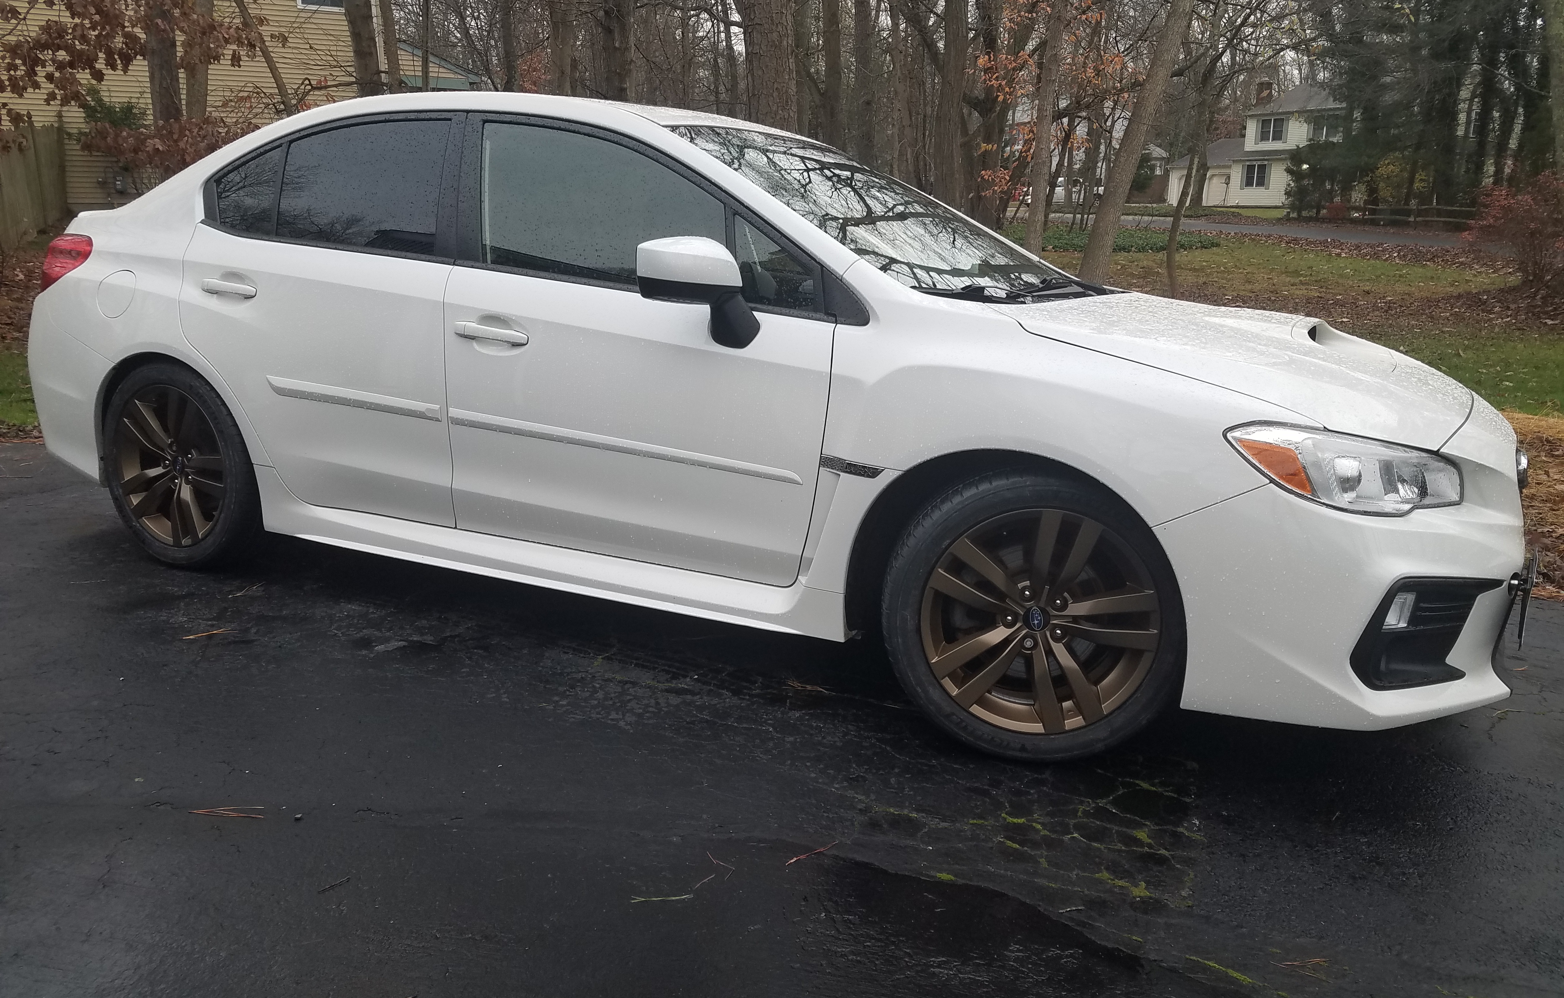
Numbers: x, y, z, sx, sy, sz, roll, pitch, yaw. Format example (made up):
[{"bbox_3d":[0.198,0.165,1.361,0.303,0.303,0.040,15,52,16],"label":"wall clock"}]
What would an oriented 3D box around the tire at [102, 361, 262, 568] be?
[{"bbox_3d":[-1.808,-0.126,3.689,0.650,0.650,0.245,9,14,25],"label":"tire"}]

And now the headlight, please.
[{"bbox_3d":[1.134,-0.064,2.341,0.450,0.190,0.390,9,14,25],"label":"headlight"}]

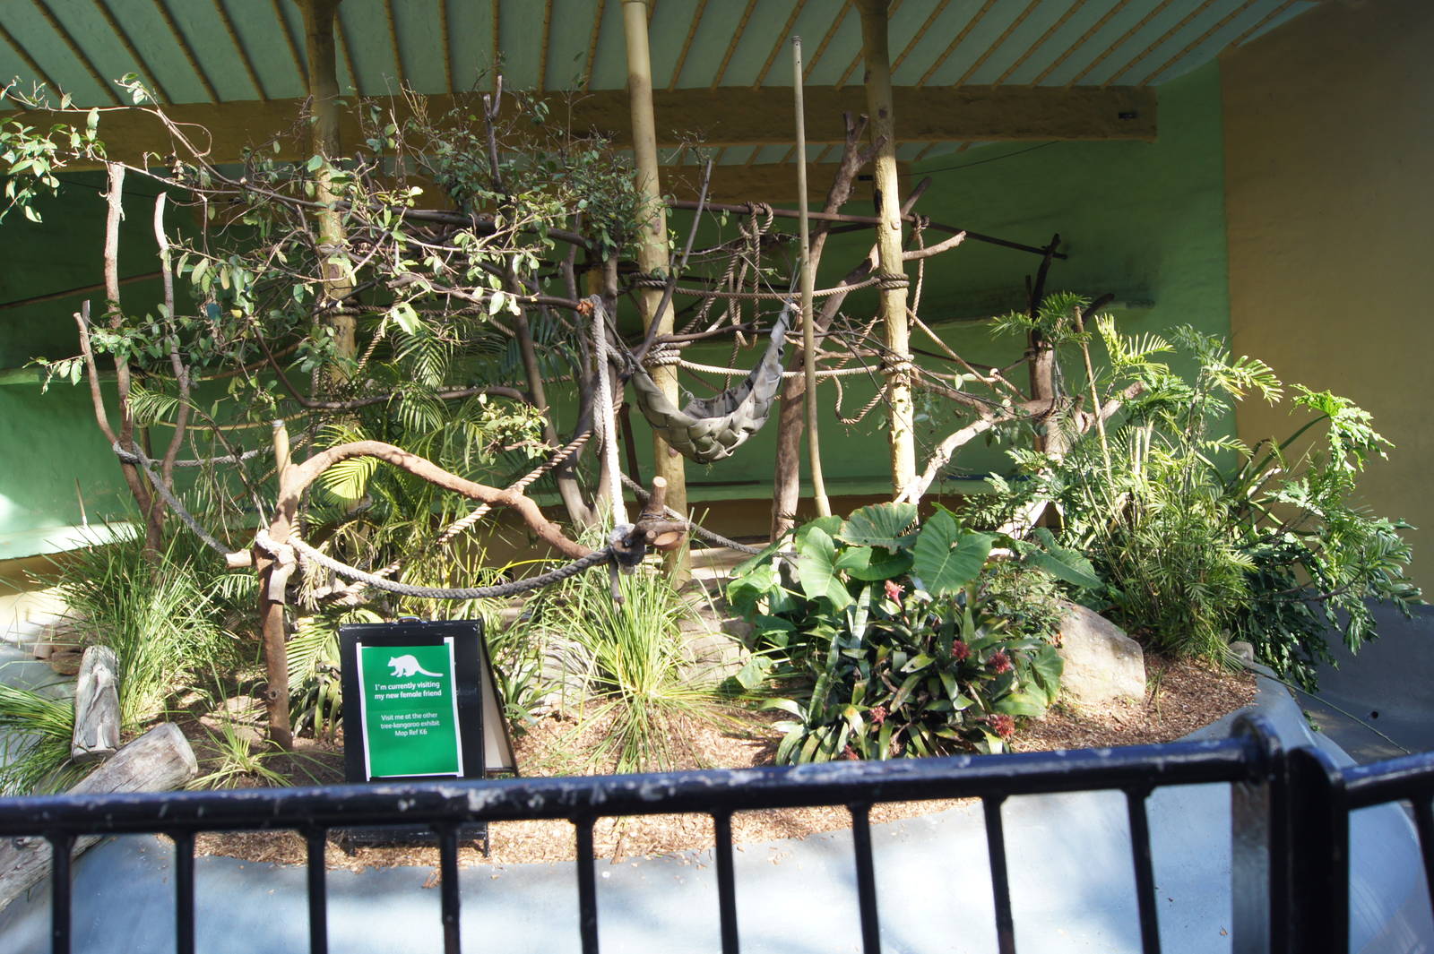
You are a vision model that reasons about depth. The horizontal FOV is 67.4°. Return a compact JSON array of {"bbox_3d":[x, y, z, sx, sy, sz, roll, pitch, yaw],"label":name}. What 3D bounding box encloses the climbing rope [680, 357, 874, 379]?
[{"bbox_3d":[0.413,-0.766,7.700,1.420,0.190,0.130,-3,-2,0],"label":"climbing rope"}]

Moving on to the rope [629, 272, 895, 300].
[{"bbox_3d":[0.301,-1.352,7.700,1.840,0.240,0.220,-3,-2,0],"label":"rope"}]

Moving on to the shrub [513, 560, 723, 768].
[{"bbox_3d":[-0.493,1.001,5.600,1.030,0.920,1.000,-3,-2,0],"label":"shrub"}]

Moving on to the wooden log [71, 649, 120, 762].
[{"bbox_3d":[-3.410,1.251,5.900,0.250,0.680,0.250,-25,-40,-1],"label":"wooden log"}]

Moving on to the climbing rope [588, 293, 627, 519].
[{"bbox_3d":[-0.559,-0.341,5.500,0.130,1.160,0.140,-3,-2,0],"label":"climbing rope"}]

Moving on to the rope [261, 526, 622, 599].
[{"bbox_3d":[-1.367,0.428,5.300,1.780,0.360,0.200,-3,-2,0],"label":"rope"}]

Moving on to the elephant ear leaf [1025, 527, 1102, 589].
[{"bbox_3d":[1.968,0.461,6.100,0.430,0.310,0.320,-3,-2,-15],"label":"elephant ear leaf"}]

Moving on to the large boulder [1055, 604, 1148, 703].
[{"bbox_3d":[2.187,1.018,6.200,0.500,0.550,0.420,-3,-2,-10],"label":"large boulder"}]

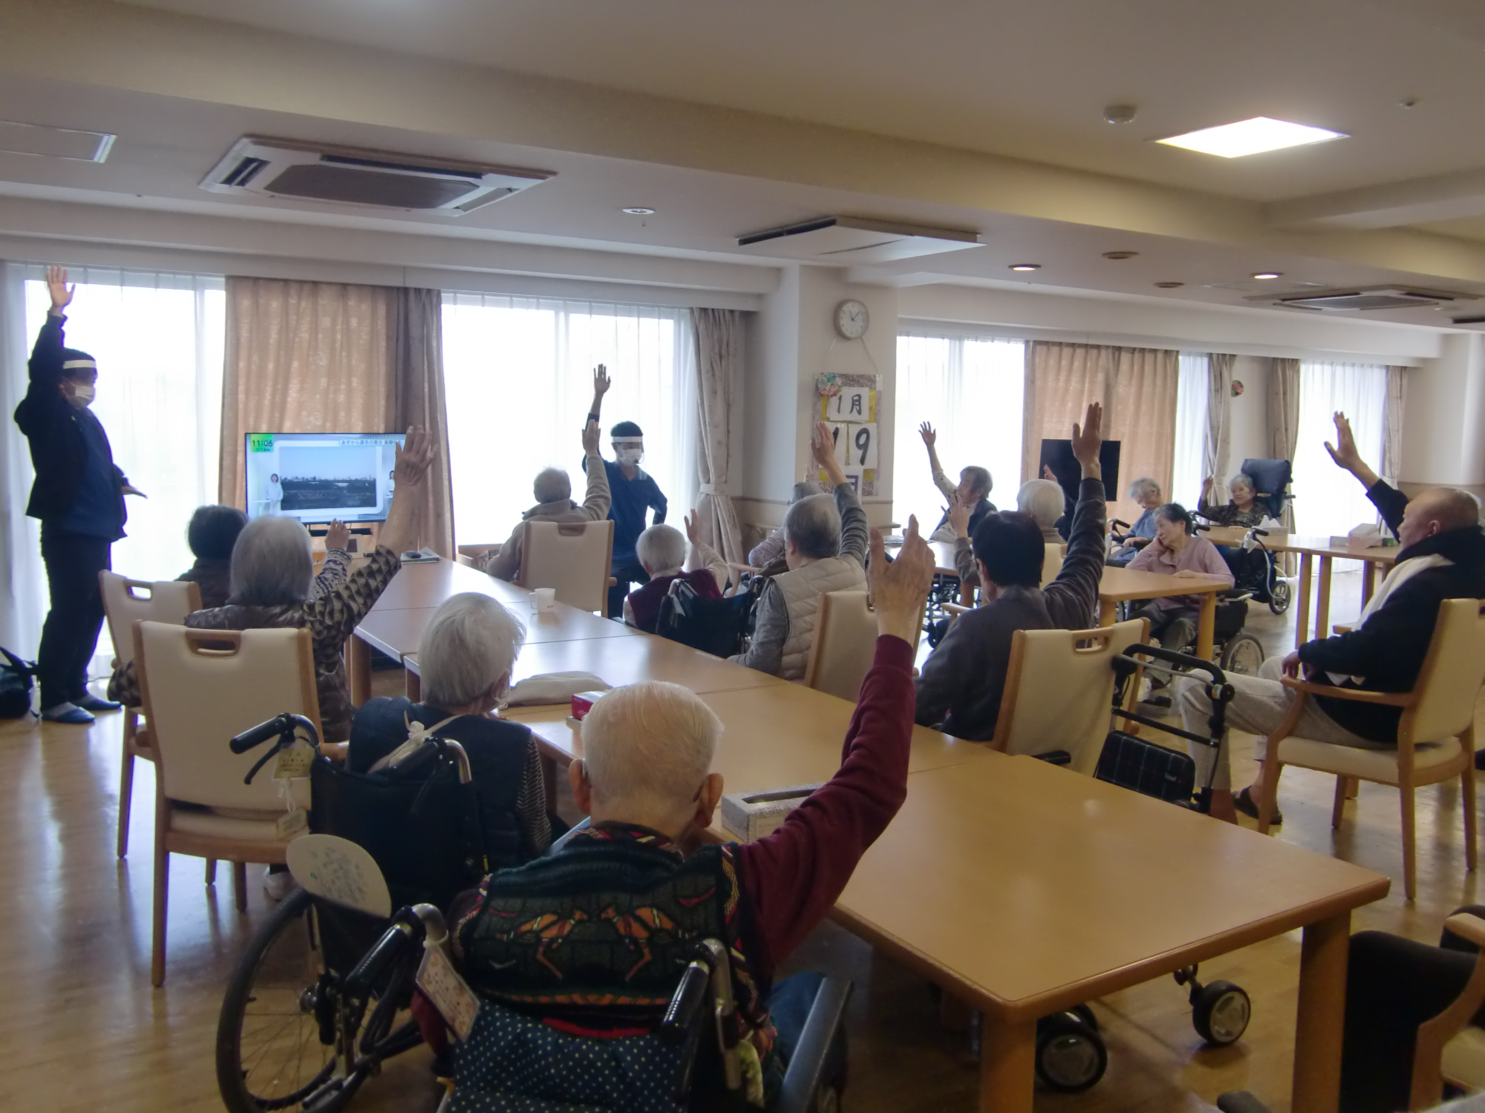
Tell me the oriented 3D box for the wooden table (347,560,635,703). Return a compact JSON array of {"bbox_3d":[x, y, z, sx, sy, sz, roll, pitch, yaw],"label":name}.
[{"bbox_3d":[-1.446,0.516,5.308,0.900,0.710,2.650,-3,8,-32],"label":"wooden table"}]

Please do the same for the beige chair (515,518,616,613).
[{"bbox_3d":[-0.934,0.267,6.350,0.550,0.930,0.580,-1,7,-12],"label":"beige chair"}]

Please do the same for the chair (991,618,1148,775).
[{"bbox_3d":[0.737,0.625,3.415,0.550,0.930,0.580,-3,7,-30],"label":"chair"}]

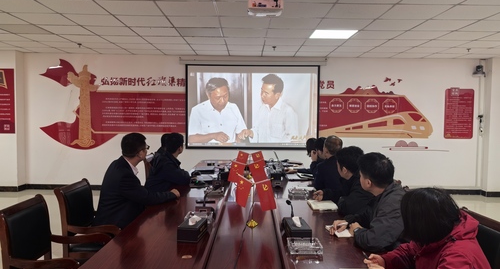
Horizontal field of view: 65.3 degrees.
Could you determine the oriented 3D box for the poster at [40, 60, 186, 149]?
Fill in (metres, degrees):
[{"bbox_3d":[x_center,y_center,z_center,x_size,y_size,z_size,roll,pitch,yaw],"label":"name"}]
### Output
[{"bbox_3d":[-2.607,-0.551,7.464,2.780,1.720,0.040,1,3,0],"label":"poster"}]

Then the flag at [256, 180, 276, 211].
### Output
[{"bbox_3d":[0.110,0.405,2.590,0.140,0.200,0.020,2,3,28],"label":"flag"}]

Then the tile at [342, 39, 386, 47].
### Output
[{"bbox_3d":[1.735,-1.410,5.961,0.600,0.030,0.600,1,3,0],"label":"tile"}]

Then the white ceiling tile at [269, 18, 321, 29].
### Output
[{"bbox_3d":[0.541,-1.356,4.737,0.600,0.020,0.600,1,3,0],"label":"white ceiling tile"}]

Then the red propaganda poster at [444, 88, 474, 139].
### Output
[{"bbox_3d":[3.949,-0.389,7.346,0.555,0.964,0.020,1,3,-1],"label":"red propaganda poster"}]

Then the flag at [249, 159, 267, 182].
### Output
[{"bbox_3d":[0.079,0.331,3.490,0.150,0.190,0.040,0,3,-18],"label":"flag"}]

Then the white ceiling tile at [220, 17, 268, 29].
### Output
[{"bbox_3d":[-0.057,-1.369,4.750,0.600,0.030,0.600,1,3,0],"label":"white ceiling tile"}]

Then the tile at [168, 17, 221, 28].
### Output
[{"bbox_3d":[-0.659,-1.372,4.727,0.600,0.020,0.600,1,3,0],"label":"tile"}]

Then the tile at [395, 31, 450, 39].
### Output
[{"bbox_3d":[2.337,-1.355,5.333,0.600,0.020,0.590,1,3,-1],"label":"tile"}]

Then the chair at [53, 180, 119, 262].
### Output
[{"bbox_3d":[-1.099,0.826,2.922,0.590,0.930,0.560,1,3,-2],"label":"chair"}]

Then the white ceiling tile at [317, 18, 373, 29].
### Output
[{"bbox_3d":[1.142,-1.344,4.739,0.600,0.020,0.590,1,3,-1],"label":"white ceiling tile"}]

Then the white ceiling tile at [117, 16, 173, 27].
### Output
[{"bbox_3d":[-1.257,-1.385,4.741,0.600,0.030,0.600,1,3,0],"label":"white ceiling tile"}]

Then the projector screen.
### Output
[{"bbox_3d":[0.050,-0.503,7.404,2.520,1.600,0.050,1,3,0],"label":"projector screen"}]

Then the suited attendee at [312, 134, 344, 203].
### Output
[{"bbox_3d":[0.796,0.649,3.991,0.700,1.260,0.550,3,4,40],"label":"suited attendee"}]

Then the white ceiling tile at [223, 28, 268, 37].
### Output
[{"bbox_3d":[-0.061,-1.401,5.349,0.600,0.030,0.600,1,3,0],"label":"white ceiling tile"}]

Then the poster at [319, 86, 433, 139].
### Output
[{"bbox_3d":[2.367,-0.422,7.396,2.280,1.020,0.030,1,3,0],"label":"poster"}]

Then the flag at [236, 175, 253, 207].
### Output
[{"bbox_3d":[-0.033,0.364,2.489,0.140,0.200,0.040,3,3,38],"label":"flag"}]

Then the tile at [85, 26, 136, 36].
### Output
[{"bbox_3d":[-1.863,-1.417,5.307,0.600,0.020,0.600,1,3,0],"label":"tile"}]

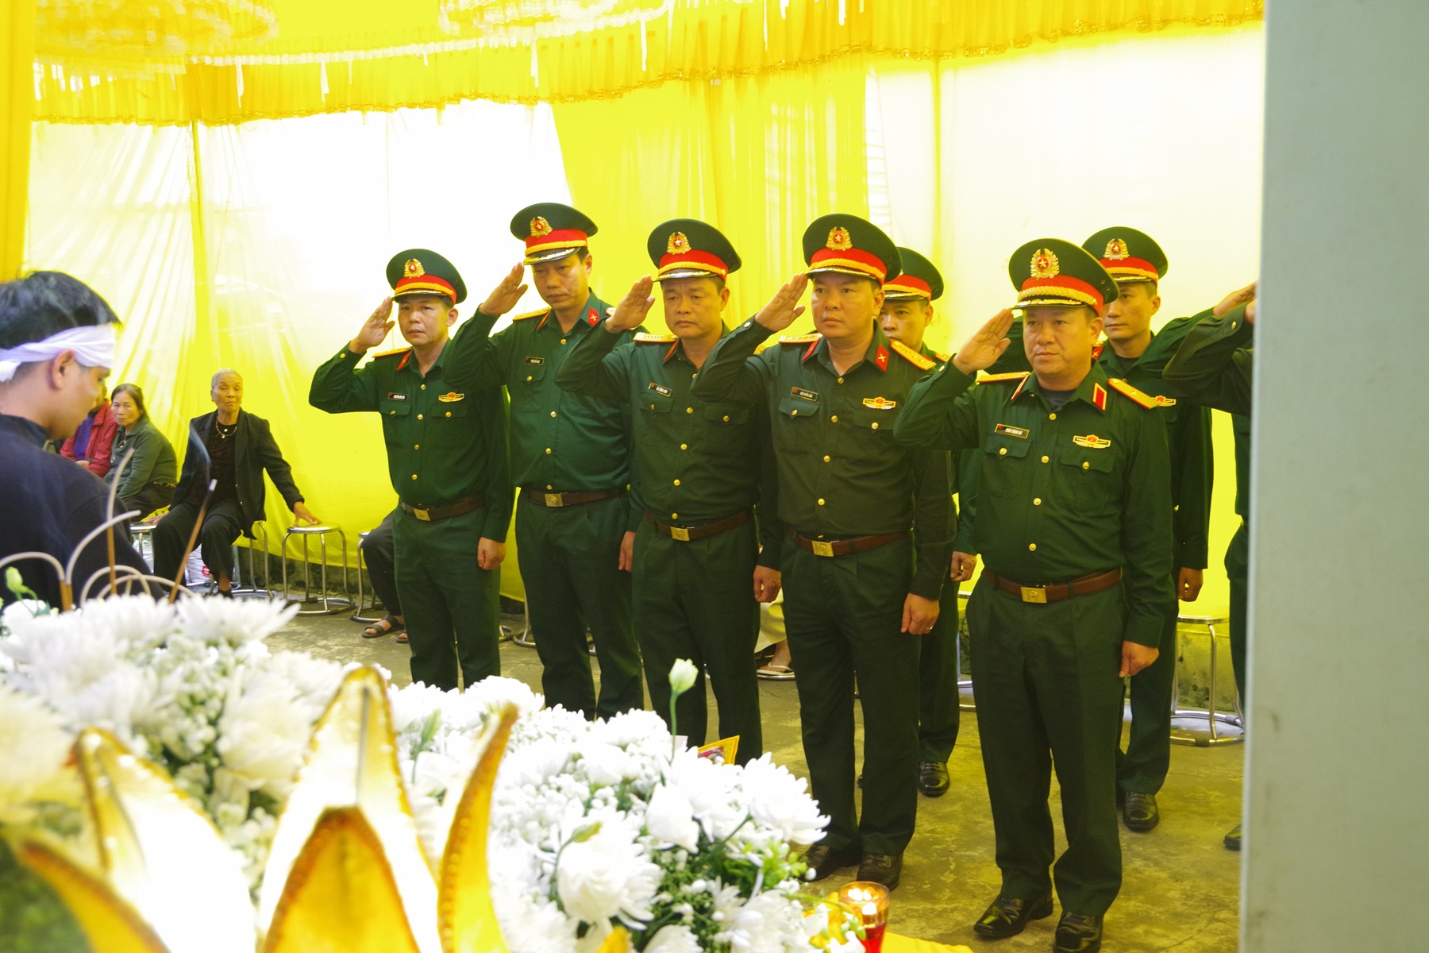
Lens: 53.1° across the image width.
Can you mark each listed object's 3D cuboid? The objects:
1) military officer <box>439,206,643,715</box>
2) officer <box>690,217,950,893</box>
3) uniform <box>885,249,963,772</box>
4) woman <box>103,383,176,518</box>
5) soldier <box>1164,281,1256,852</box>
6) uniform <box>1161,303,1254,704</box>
[{"bbox_3d":[-0.580,0.112,4.584,0.680,1.900,0.450,3,7,29],"label":"military officer"},{"bbox_3d":[0.282,0.215,3.980,0.720,1.820,0.460,3,7,31],"label":"officer"},{"bbox_3d":[0.534,0.140,4.758,0.700,1.790,0.450,3,7,31],"label":"uniform"},{"bbox_3d":[-3.468,0.083,8.359,0.500,1.200,0.750,5,9,42],"label":"woman"},{"bbox_3d":[1.627,0.179,4.241,0.700,1.800,0.450,3,7,31],"label":"soldier"},{"bbox_3d":[1.633,0.278,4.260,0.680,1.500,0.420,3,7,31],"label":"uniform"}]

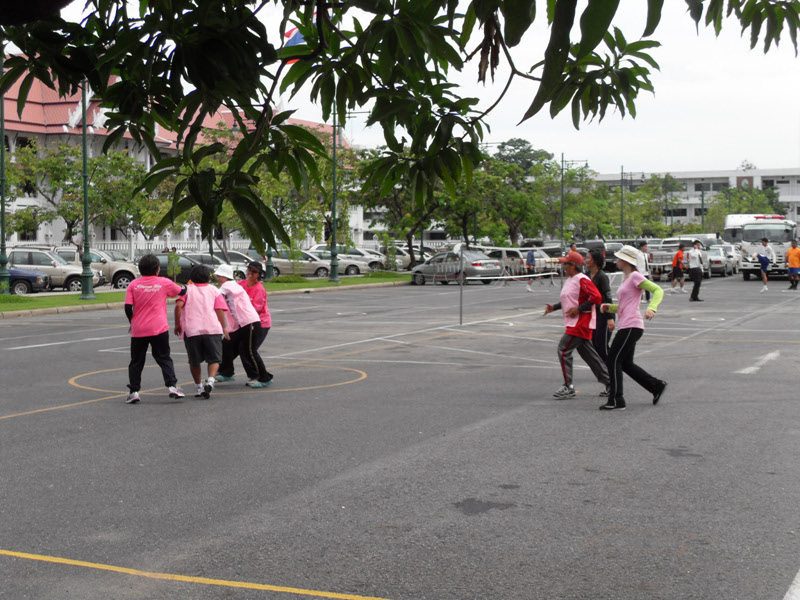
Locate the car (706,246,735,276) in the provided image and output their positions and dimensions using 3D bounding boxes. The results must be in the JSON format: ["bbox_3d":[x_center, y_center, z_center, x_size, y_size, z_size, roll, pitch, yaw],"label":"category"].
[{"bbox_3d":[15.195,-1.850,61.768,1.700,1.430,4.350,1,3,23],"label":"car"}]

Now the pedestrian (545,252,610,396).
[{"bbox_3d":[1.917,0.259,13.715,0.670,1.550,0.520,-1,3,-13],"label":"pedestrian"}]

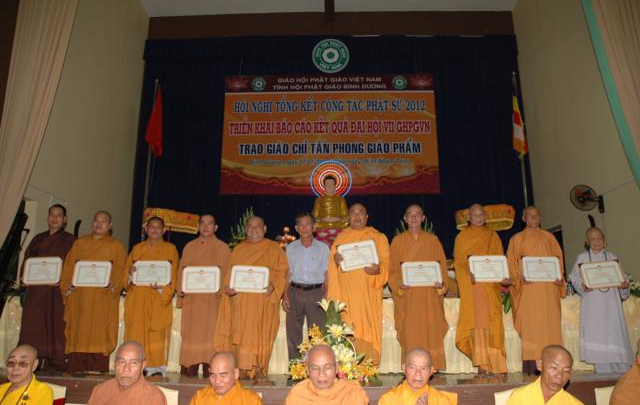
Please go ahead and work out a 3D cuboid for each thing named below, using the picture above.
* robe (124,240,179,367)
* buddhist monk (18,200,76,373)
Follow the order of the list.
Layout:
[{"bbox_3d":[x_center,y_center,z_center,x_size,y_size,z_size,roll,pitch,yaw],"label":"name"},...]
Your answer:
[{"bbox_3d":[-1.665,0.983,4.791,0.490,1.236,0.420,1,-12,-5],"label":"robe"},{"bbox_3d":[-2.838,0.871,5.029,0.570,1.736,0.430,2,-12,-10],"label":"buddhist monk"}]

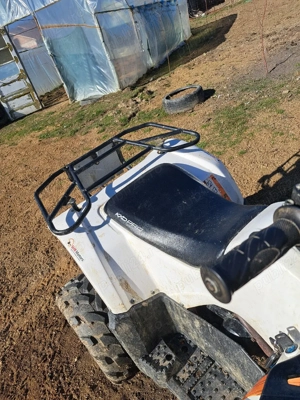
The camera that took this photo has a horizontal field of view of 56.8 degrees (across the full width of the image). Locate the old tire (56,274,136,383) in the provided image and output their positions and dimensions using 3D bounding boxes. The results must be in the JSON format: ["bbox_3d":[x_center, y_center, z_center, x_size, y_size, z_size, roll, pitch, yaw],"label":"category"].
[{"bbox_3d":[-0.171,0.501,1.173,0.220,0.447,0.447,-34,36,-20],"label":"old tire"}]

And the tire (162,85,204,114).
[{"bbox_3d":[0.477,-1.462,4.030,0.590,0.190,0.590,-18,32,12],"label":"tire"}]

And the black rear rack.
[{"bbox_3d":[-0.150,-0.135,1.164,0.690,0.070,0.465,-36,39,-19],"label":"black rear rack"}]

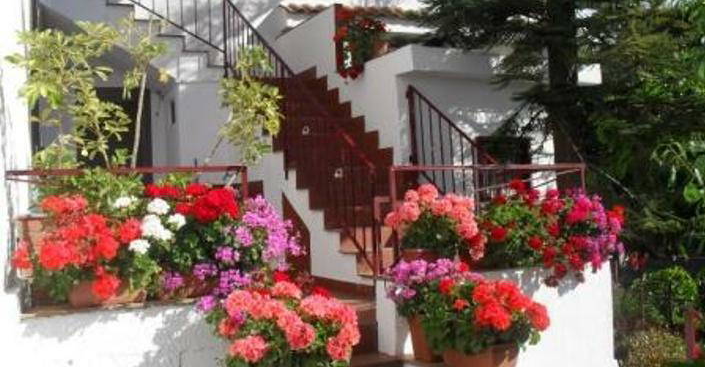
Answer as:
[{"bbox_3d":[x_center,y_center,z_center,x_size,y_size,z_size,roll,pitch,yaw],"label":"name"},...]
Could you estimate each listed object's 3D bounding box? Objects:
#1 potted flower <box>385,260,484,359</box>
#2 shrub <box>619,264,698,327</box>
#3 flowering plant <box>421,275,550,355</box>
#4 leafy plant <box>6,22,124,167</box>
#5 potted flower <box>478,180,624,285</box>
[{"bbox_3d":[0.483,0.752,4.300,0.530,0.603,0.477,-1,-6,-20],"label":"potted flower"},{"bbox_3d":[2.749,1.018,6.400,0.546,0.555,0.546,-1,-6,-20],"label":"shrub"},{"bbox_3d":[0.711,0.709,3.880,0.588,0.406,0.647,-1,-6,-20],"label":"flowering plant"},{"bbox_3d":[-1.579,-0.443,3.950,0.596,0.856,0.537,-1,-6,-20],"label":"leafy plant"},{"bbox_3d":[1.341,0.327,4.800,0.988,0.697,0.494,-1,-6,-20],"label":"potted flower"}]

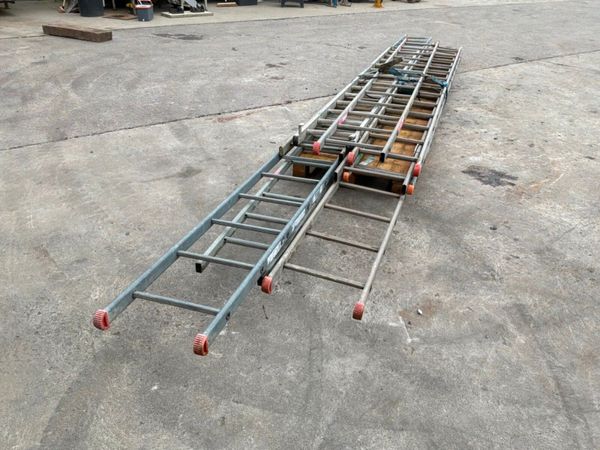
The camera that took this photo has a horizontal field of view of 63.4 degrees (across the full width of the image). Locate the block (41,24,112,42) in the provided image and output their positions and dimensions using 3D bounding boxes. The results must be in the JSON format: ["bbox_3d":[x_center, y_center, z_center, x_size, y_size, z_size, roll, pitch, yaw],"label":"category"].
[{"bbox_3d":[-4.155,-3.576,9.043,1.780,0.150,0.280,19,34,30],"label":"block"}]

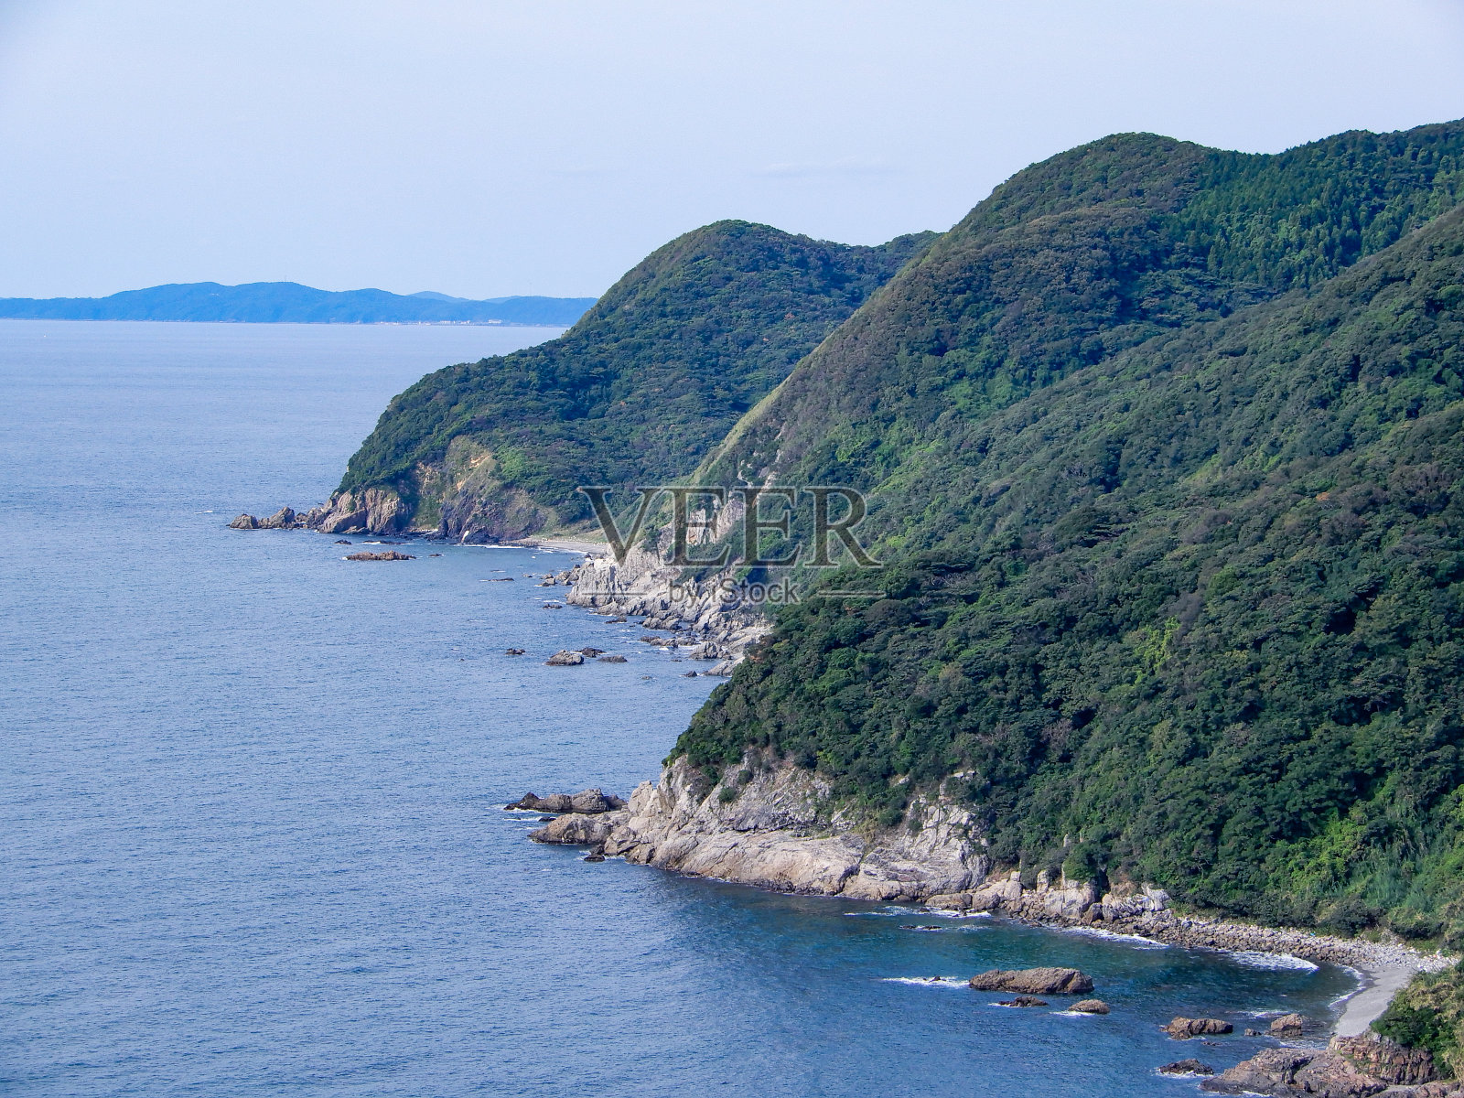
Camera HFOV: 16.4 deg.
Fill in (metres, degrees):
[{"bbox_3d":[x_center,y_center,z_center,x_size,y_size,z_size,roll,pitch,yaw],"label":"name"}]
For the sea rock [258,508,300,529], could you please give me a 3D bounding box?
[{"bbox_3d":[-209.457,-14.299,2350.000,18.800,9.500,14.000,0,3,-5],"label":"sea rock"}]

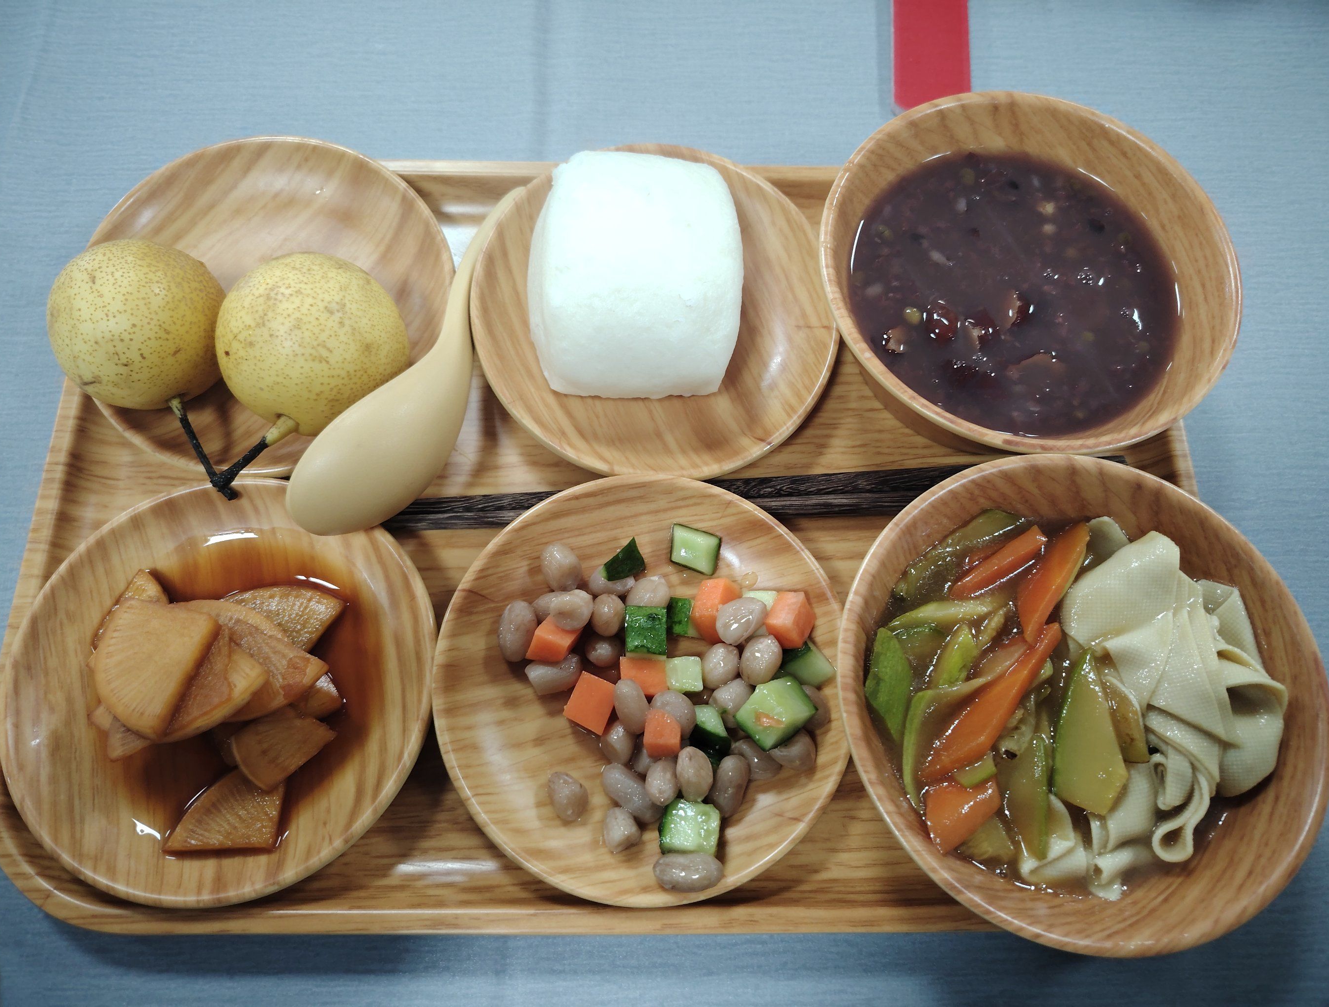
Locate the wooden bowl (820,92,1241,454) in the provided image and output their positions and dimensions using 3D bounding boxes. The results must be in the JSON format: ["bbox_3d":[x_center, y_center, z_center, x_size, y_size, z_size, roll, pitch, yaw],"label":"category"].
[{"bbox_3d":[0.117,-0.069,0.323,0.133,0.055,0.133,0,72,-2],"label":"wooden bowl"}]

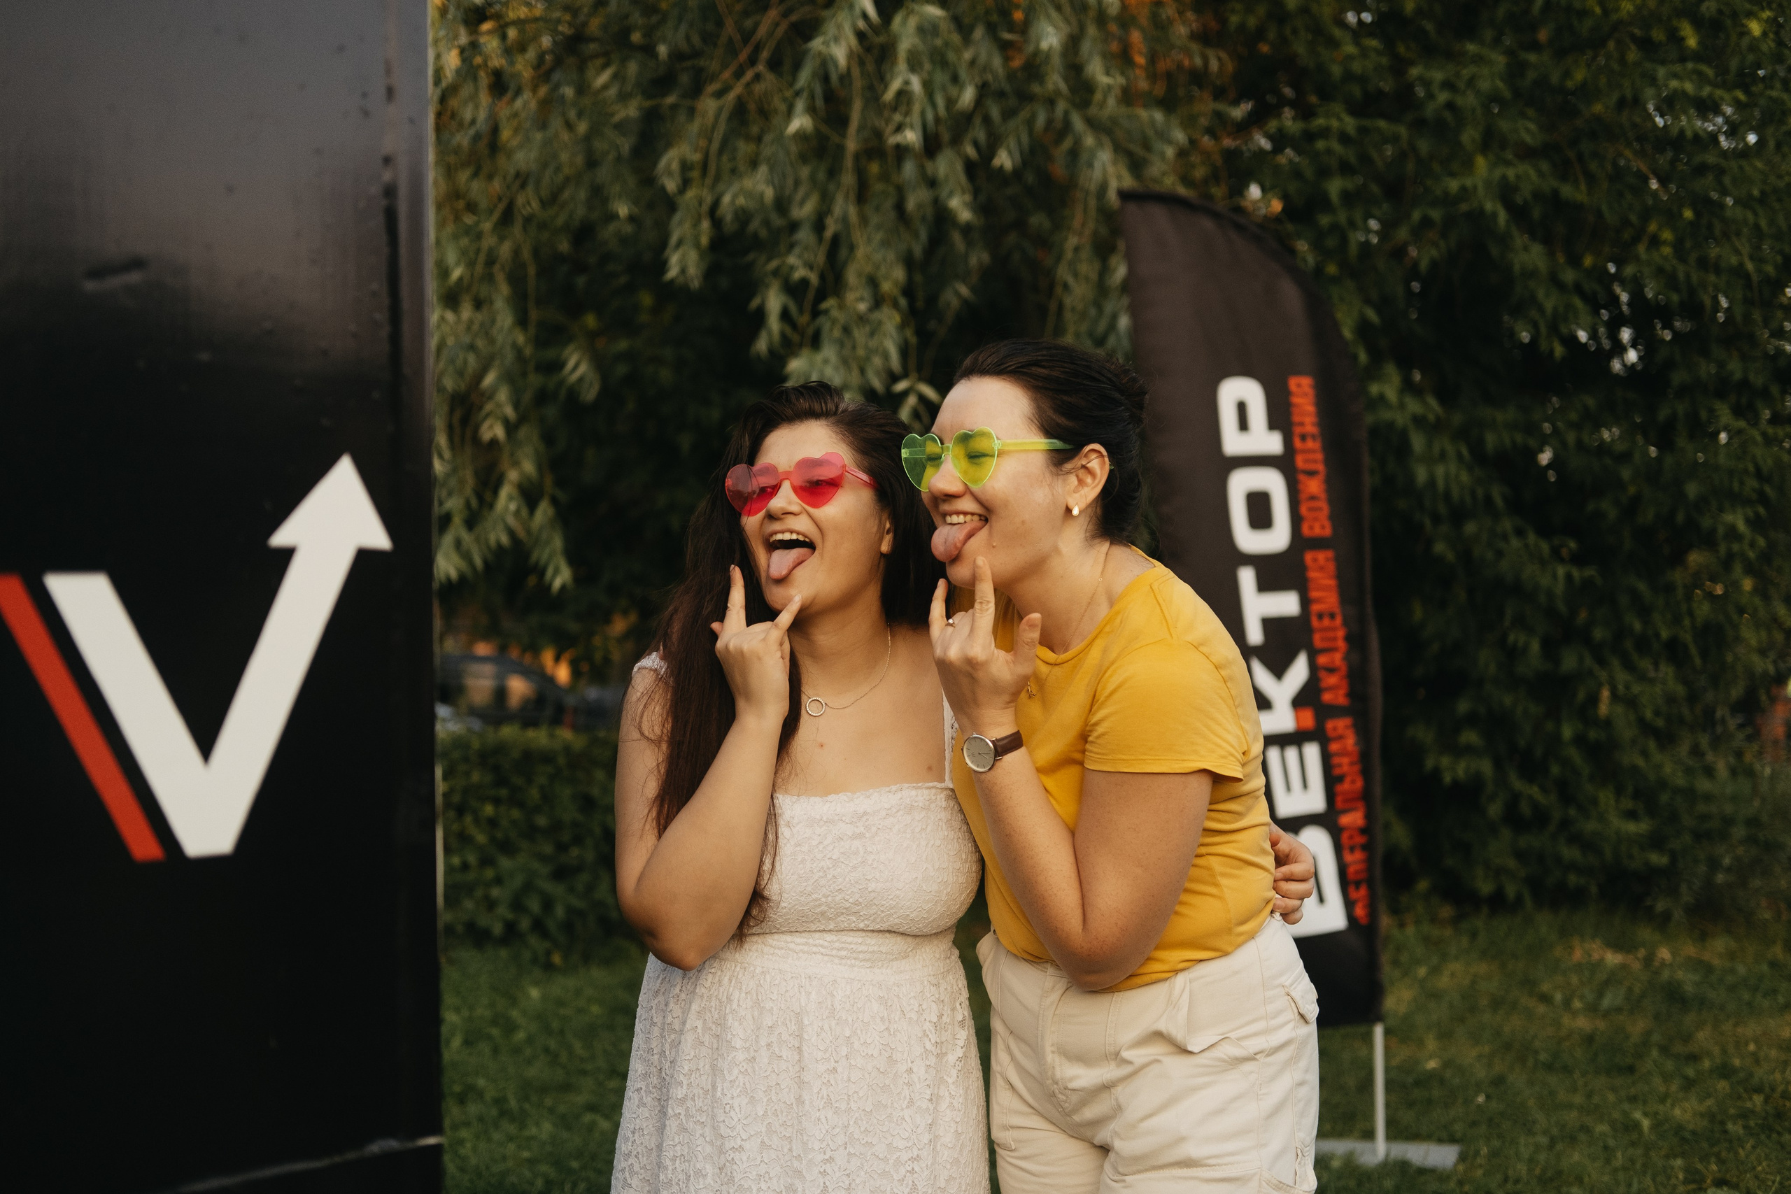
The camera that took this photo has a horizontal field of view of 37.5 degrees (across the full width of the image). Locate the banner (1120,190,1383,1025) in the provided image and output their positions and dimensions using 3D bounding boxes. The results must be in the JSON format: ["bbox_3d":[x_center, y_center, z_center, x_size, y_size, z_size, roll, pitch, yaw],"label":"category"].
[{"bbox_3d":[0.885,0.030,6.480,0.680,2.050,0.100,-1,0,-22],"label":"banner"}]

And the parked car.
[{"bbox_3d":[-5.000,1.330,26.300,4.400,1.500,1.800,-1,0,-8],"label":"parked car"}]

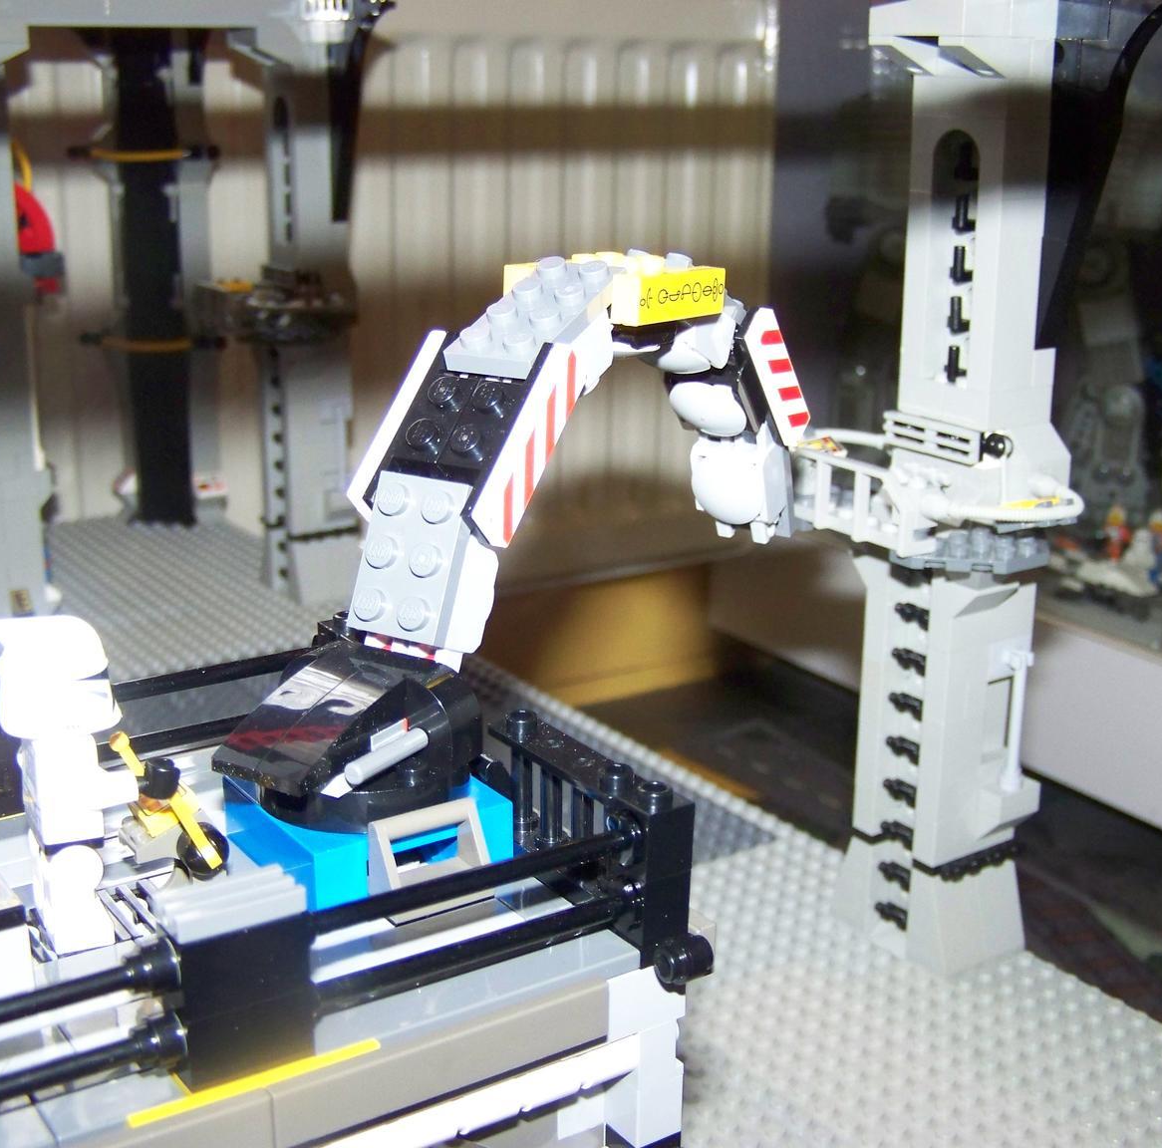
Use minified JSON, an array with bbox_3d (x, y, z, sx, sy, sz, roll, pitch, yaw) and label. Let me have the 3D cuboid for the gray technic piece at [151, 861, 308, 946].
[{"bbox_3d":[-0.042,0.039,0.201,0.016,0.003,0.008,-10,19,-33],"label":"gray technic piece"}]

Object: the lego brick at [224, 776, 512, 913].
[{"bbox_3d":[-0.033,0.037,0.256,0.032,0.010,0.032,-10,19,-33],"label":"lego brick"}]

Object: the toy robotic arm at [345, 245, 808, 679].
[{"bbox_3d":[0.005,-0.025,0.302,0.031,0.068,0.136,9,18,29],"label":"toy robotic arm"}]

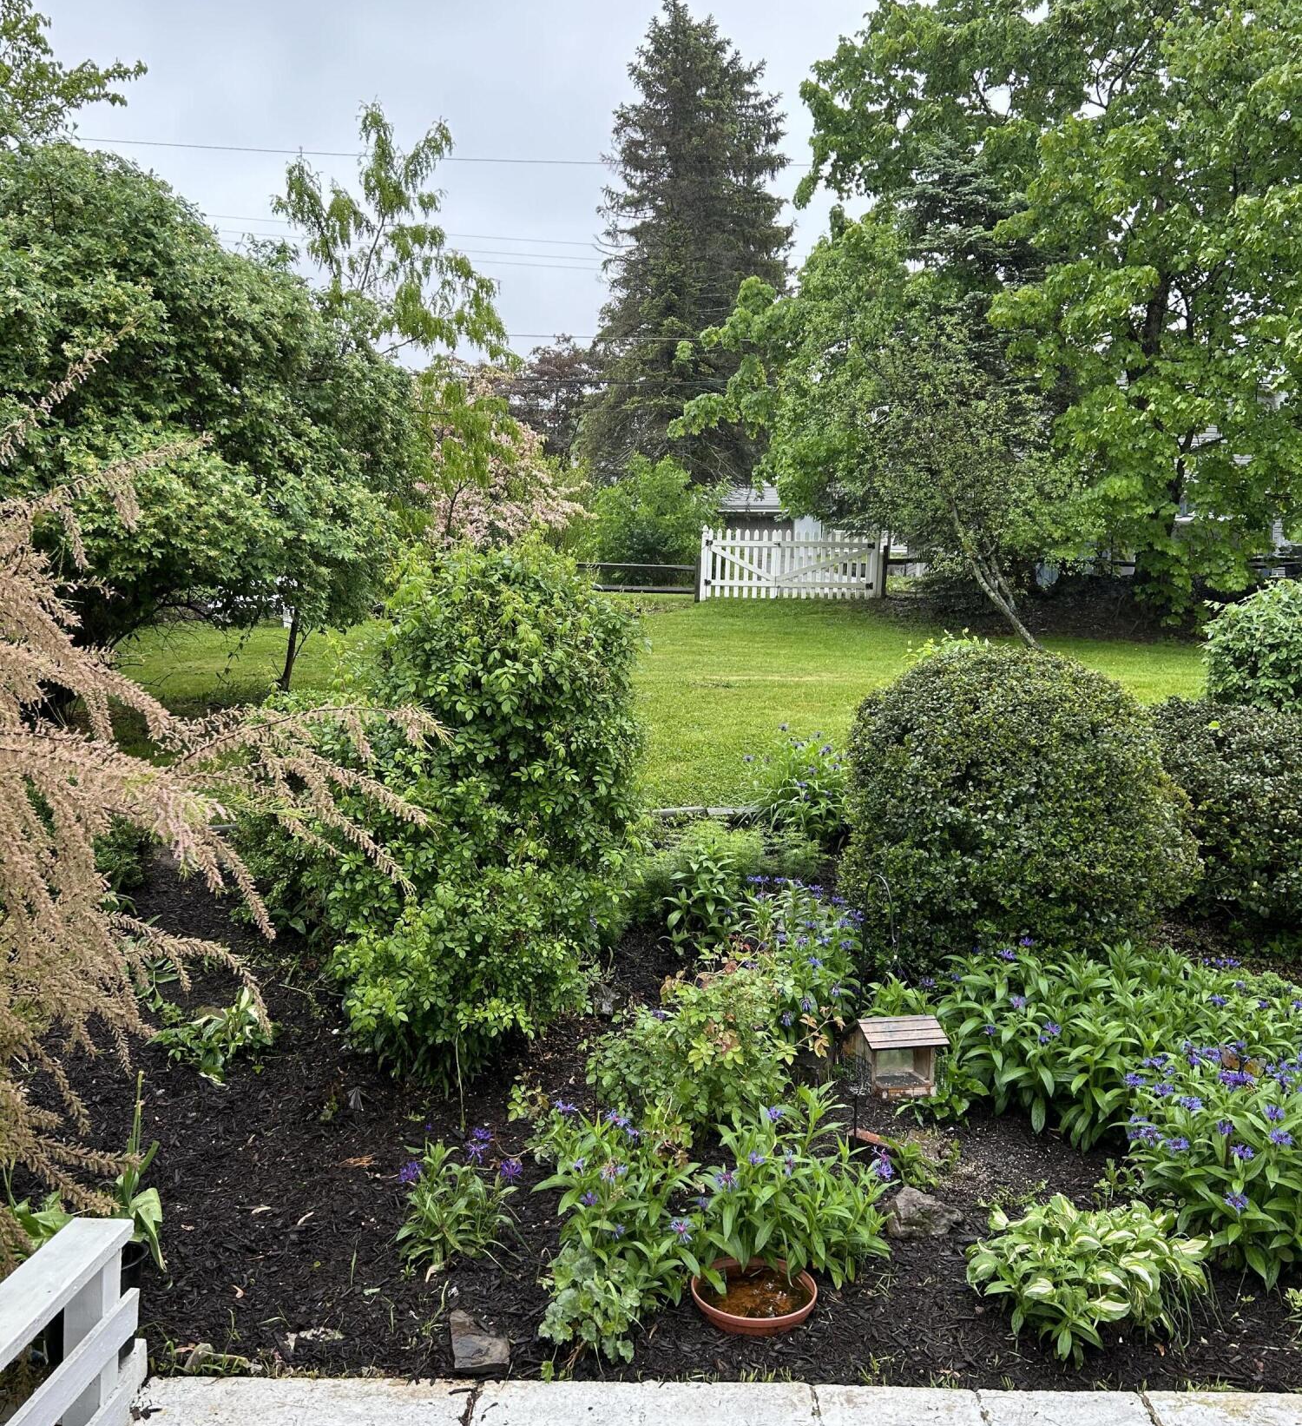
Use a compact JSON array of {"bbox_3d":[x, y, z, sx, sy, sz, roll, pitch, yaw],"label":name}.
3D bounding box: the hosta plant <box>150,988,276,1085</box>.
[{"bbox_3d":[-1.738,1.292,5.237,0.500,0.280,0.440,0,2,0],"label":"hosta plant"}]

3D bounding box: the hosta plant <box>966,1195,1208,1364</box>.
[{"bbox_3d":[1.185,1.499,3.579,0.640,0.310,0.550,0,1,0],"label":"hosta plant"}]

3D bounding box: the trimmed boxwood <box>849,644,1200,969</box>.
[{"bbox_3d":[1.790,0.387,6.412,1.740,1.440,1.680,0,1,0],"label":"trimmed boxwood"}]

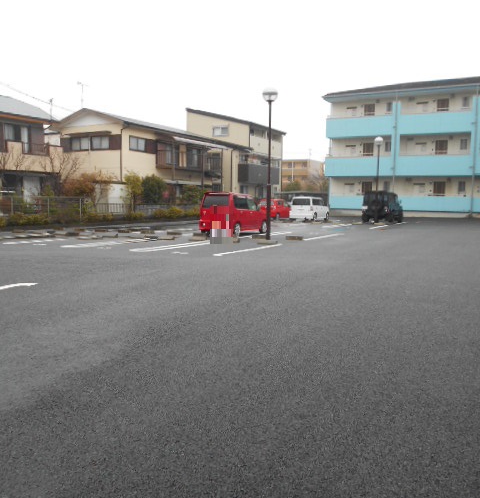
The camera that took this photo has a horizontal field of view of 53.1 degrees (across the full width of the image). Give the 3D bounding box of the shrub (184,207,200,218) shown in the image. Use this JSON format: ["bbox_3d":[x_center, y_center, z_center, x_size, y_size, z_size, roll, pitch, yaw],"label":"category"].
[{"bbox_3d":[-3.221,-2.533,33.821,1.000,0.760,1.400,4,7,27],"label":"shrub"}]

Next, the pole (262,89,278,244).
[{"bbox_3d":[1.032,-2.815,16.298,0.510,5.120,0.510,1,6,0],"label":"pole"}]

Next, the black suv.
[{"bbox_3d":[9.301,-2.653,30.980,1.790,1.880,3.980,4,7,29],"label":"black suv"}]

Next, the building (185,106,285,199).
[{"bbox_3d":[-0.123,-8.410,47.594,6.800,9.800,8.000,4,7,27],"label":"building"}]

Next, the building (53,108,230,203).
[{"bbox_3d":[-6.282,-5.946,36.493,6.200,7.000,14.100,4,7,27],"label":"building"}]

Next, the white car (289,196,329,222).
[{"bbox_3d":[5.073,-2.861,34.281,1.690,1.610,3.850,4,7,28],"label":"white car"}]

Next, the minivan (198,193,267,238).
[{"bbox_3d":[-0.143,-1.435,19.706,1.475,1.660,3.400,4,7,28],"label":"minivan"}]

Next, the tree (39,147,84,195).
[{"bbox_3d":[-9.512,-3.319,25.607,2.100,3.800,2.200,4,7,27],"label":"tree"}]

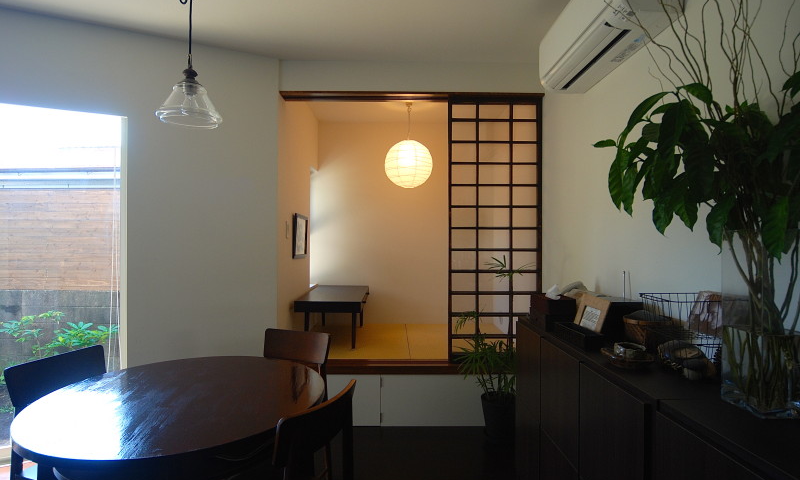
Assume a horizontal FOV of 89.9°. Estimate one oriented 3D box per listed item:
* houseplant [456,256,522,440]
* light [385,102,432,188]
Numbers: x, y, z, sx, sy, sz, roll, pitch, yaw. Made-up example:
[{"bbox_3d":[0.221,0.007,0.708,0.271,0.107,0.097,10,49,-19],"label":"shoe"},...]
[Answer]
[{"bbox_3d":[0.592,0.712,2.594,0.480,1.197,0.450,0,0,0],"label":"houseplant"},{"bbox_3d":[0.074,-0.822,3.485,0.415,0.748,0.415,0,0,0],"label":"light"}]

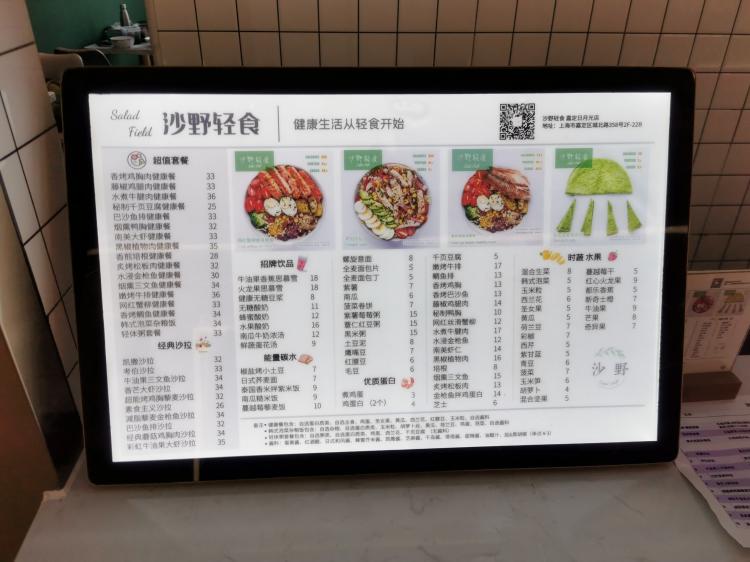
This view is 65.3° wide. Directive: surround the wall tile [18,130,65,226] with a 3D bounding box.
[{"bbox_3d":[-0.417,-0.132,0.739,0.009,0.098,0.099,-1,30,-3],"label":"wall tile"}]

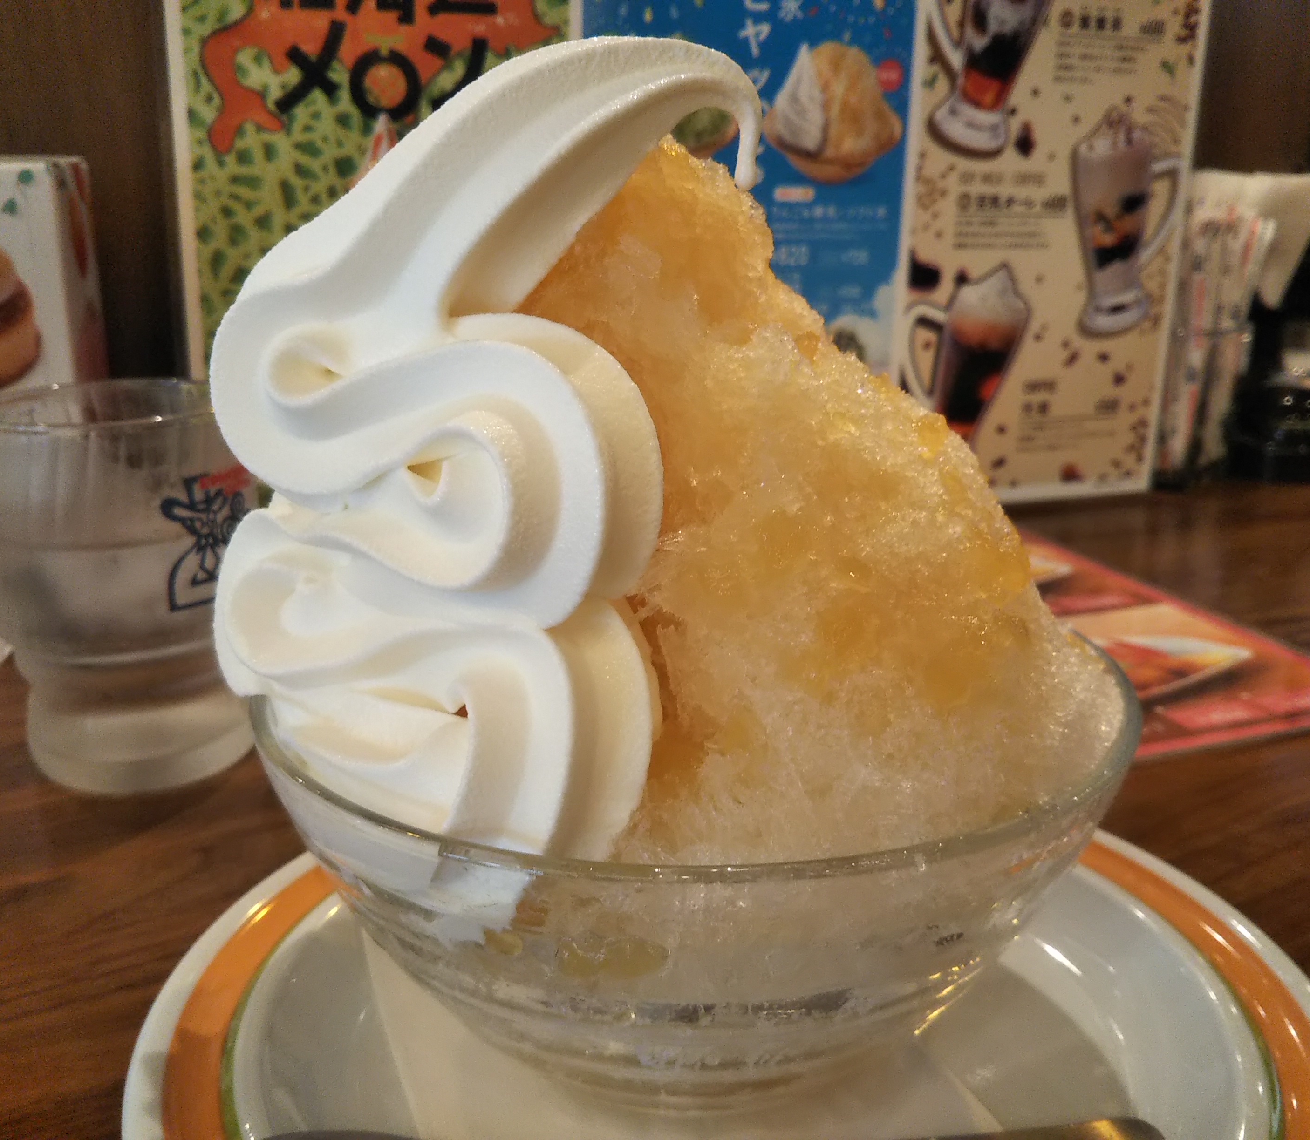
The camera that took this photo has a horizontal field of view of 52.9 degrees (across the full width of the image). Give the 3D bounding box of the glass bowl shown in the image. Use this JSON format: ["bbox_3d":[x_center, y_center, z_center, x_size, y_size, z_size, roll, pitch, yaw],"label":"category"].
[{"bbox_3d":[0.006,0.045,0.233,0.144,0.063,0.144,0,16,0],"label":"glass bowl"}]

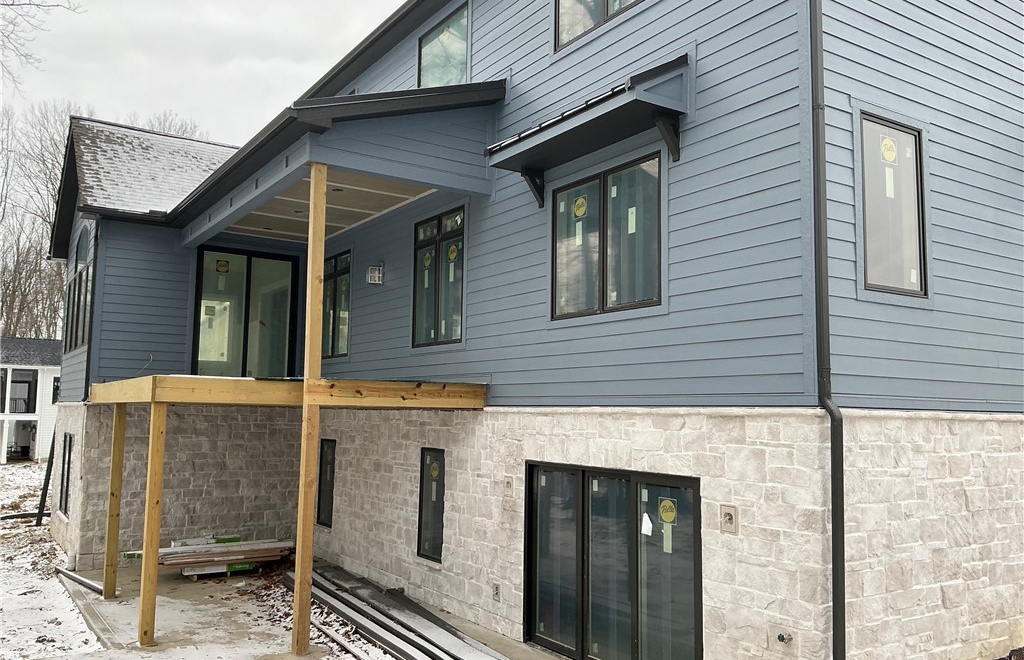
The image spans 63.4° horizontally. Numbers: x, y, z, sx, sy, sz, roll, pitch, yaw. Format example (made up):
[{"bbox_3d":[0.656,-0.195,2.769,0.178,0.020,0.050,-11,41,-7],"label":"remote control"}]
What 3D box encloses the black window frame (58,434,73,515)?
[{"bbox_3d":[-8.399,2.710,15.605,0.120,1.475,1.179,4,-7,-34],"label":"black window frame"}]

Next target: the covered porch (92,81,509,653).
[{"bbox_3d":[-3.520,0.364,11.878,3.668,6.760,6.602,4,-7,-34],"label":"covered porch"}]

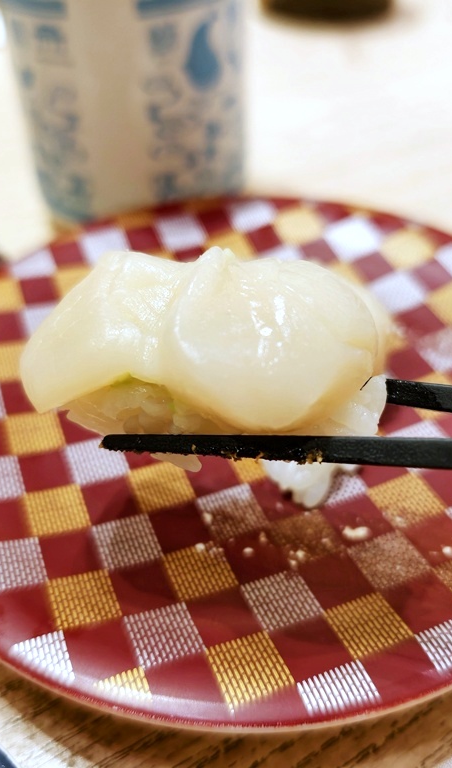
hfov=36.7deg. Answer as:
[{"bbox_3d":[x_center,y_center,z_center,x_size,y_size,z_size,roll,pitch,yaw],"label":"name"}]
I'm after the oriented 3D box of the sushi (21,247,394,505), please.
[{"bbox_3d":[-0.004,-0.003,0.123,0.065,0.034,0.036,4,40,6],"label":"sushi"}]

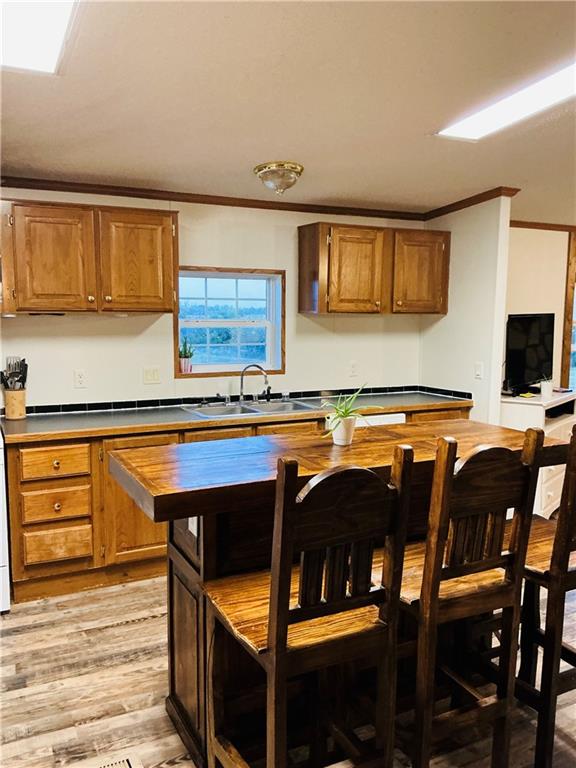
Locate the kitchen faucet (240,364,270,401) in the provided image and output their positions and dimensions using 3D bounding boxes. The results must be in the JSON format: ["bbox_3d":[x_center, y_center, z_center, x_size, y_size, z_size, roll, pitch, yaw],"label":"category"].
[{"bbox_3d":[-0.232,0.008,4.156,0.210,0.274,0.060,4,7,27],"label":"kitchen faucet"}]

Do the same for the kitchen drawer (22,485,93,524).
[{"bbox_3d":[-1.306,0.613,3.474,0.348,0.172,0.450,-3,7,-25],"label":"kitchen drawer"}]

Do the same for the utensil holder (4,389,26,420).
[{"bbox_3d":[-1.586,0.121,3.613,0.116,0.161,0.116,-3,7,-25],"label":"utensil holder"}]

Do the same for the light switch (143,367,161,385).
[{"bbox_3d":[-0.878,-0.047,4.024,0.112,0.114,0.012,-3,7,-25],"label":"light switch"}]

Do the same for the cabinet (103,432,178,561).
[{"bbox_3d":[-0.935,0.604,3.741,0.455,0.745,0.613,-3,7,-25],"label":"cabinet"}]

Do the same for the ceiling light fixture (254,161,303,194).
[{"bbox_3d":[-0.048,-1.145,3.491,0.280,0.150,0.280,0,7,0],"label":"ceiling light fixture"}]

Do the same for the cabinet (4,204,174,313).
[{"bbox_3d":[-1.153,-0.715,3.641,0.932,0.591,0.330,-3,7,-25],"label":"cabinet"}]

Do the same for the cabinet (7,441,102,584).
[{"bbox_3d":[-1.347,0.622,3.551,0.447,0.751,0.613,-3,7,-25],"label":"cabinet"}]

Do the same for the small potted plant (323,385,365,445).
[{"bbox_3d":[0.224,0.119,2.441,0.185,0.237,0.185,0,7,0],"label":"small potted plant"}]

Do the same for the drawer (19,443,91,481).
[{"bbox_3d":[-1.304,0.386,3.448,0.346,0.166,0.450,-3,7,-25],"label":"drawer"}]

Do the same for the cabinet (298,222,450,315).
[{"bbox_3d":[0.632,-0.801,4.460,1.073,0.591,0.330,-3,7,-25],"label":"cabinet"}]

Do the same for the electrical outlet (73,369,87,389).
[{"bbox_3d":[-1.282,-0.029,3.838,0.074,0.118,0.012,-3,7,-25],"label":"electrical outlet"}]

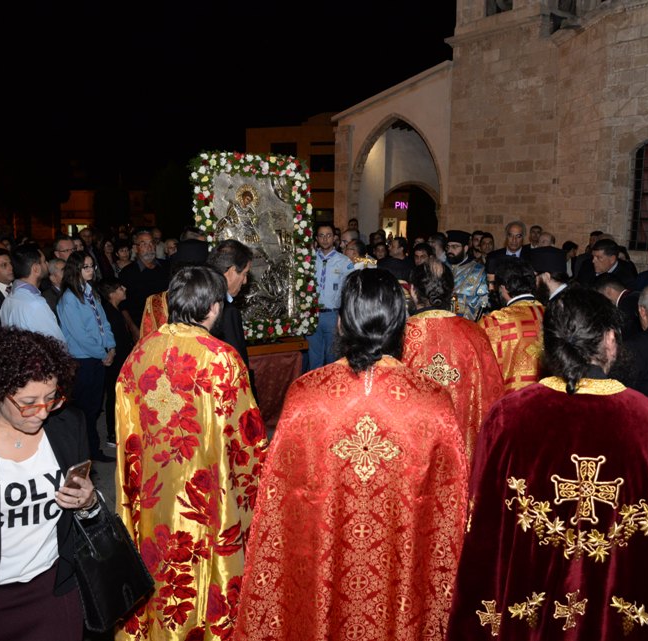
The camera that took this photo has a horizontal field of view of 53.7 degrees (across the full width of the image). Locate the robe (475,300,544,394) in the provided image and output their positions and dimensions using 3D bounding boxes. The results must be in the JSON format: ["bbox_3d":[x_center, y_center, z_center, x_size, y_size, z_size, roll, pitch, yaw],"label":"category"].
[{"bbox_3d":[1.092,0.580,3.558,0.640,1.400,0.450,-1,9,-8],"label":"robe"}]

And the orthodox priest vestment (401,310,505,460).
[{"bbox_3d":[0.559,0.625,3.242,0.680,1.410,0.460,0,9,-6],"label":"orthodox priest vestment"}]

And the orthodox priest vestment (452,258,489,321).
[{"bbox_3d":[1.277,0.171,5.903,0.600,1.420,0.420,6,11,31],"label":"orthodox priest vestment"}]

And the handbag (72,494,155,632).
[{"bbox_3d":[-0.591,0.655,1.740,0.120,0.340,0.230,-7,14,31],"label":"handbag"}]

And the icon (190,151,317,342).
[{"bbox_3d":[-0.585,-0.648,5.467,1.050,1.540,0.200,-4,4,-25],"label":"icon"}]

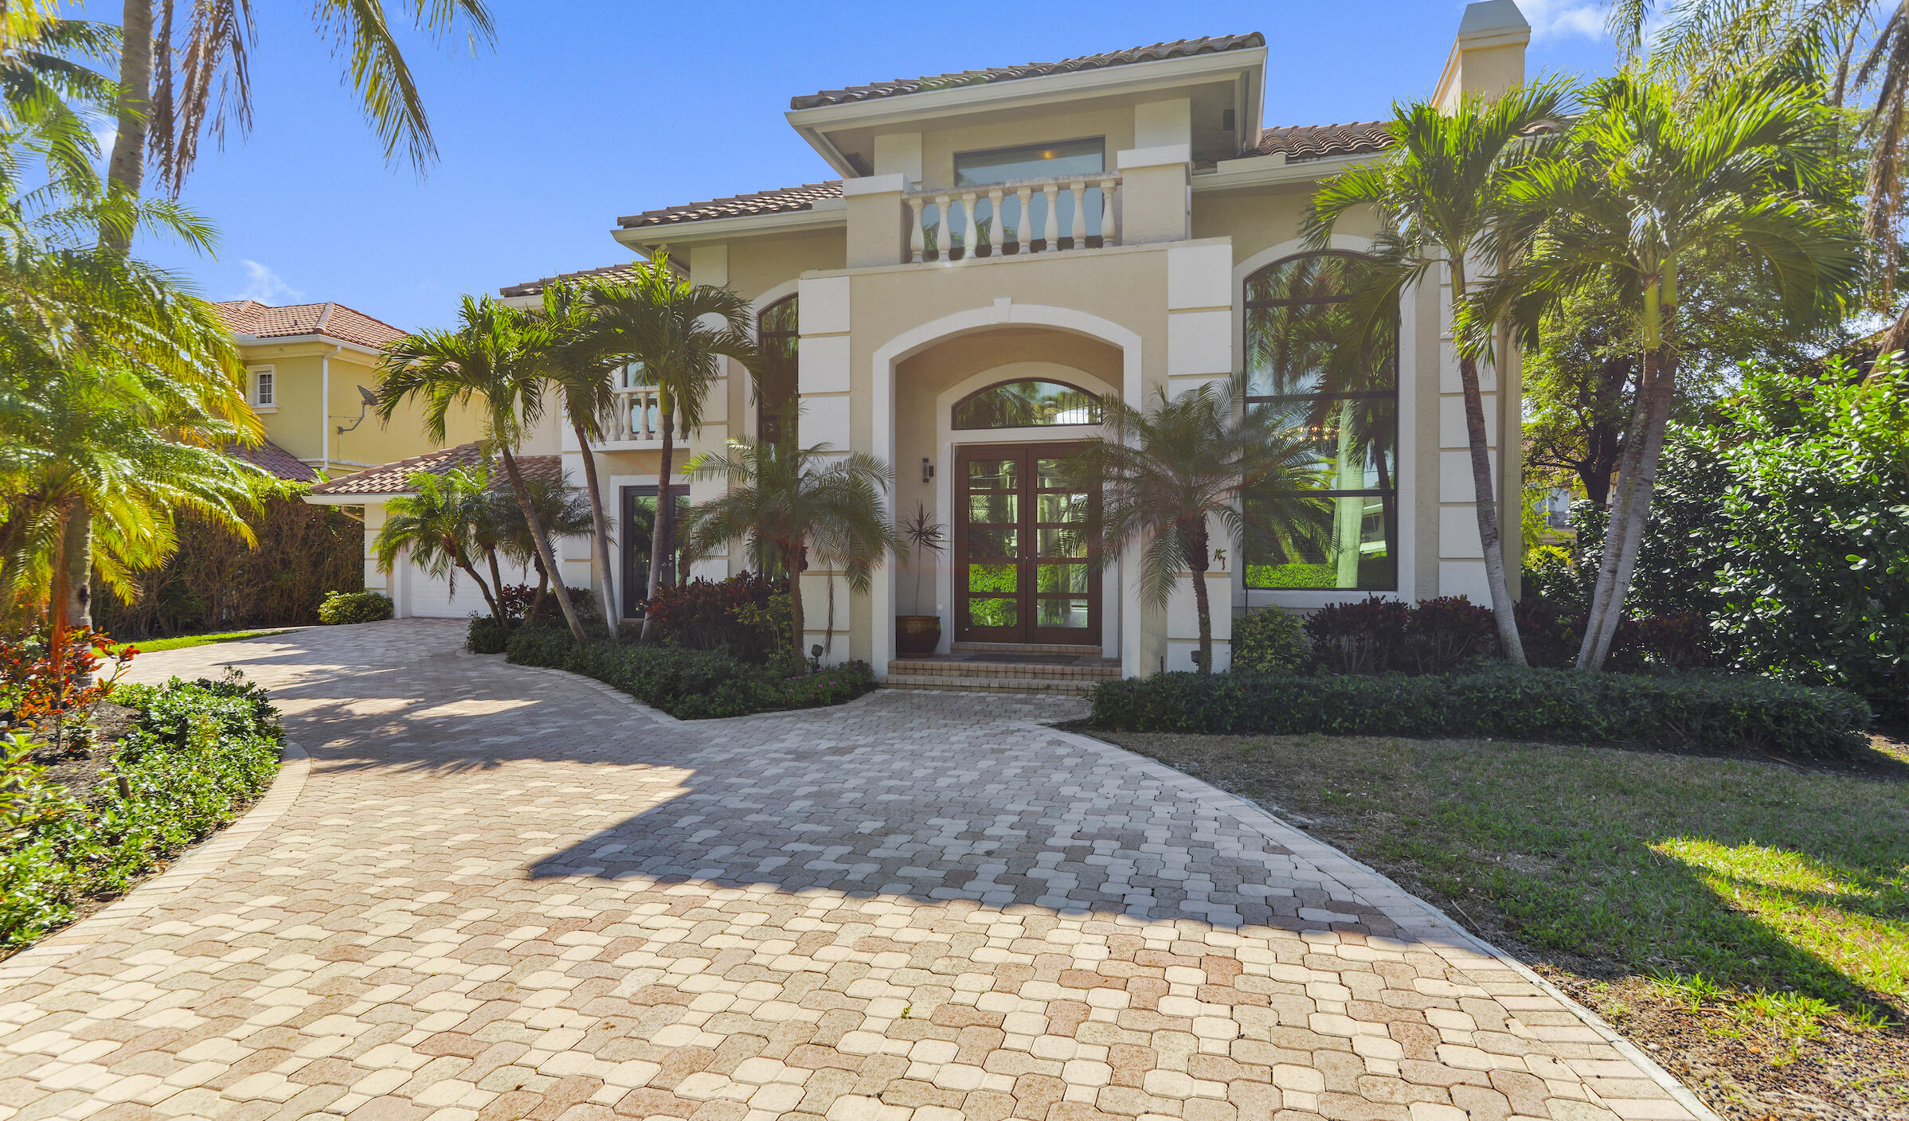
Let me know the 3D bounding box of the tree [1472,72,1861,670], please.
[{"bbox_3d":[6.450,-1.620,9.400,3.100,6.000,3.000,0,0,0],"label":"tree"}]

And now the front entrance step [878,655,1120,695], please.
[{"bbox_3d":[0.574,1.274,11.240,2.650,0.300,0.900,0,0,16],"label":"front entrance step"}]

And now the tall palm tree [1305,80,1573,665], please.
[{"bbox_3d":[4.500,-1.600,9.500,2.300,5.950,2.300,0,0,0],"label":"tall palm tree"}]

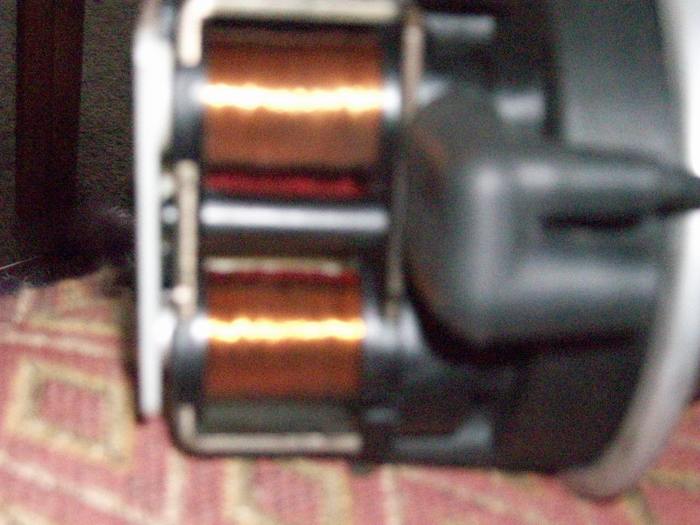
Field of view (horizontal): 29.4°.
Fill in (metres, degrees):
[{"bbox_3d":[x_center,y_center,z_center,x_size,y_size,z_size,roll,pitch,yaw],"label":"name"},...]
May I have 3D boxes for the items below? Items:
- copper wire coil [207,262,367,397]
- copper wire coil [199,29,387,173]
[{"bbox_3d":[-0.011,0.012,0.236,0.028,0.024,0.024,-1,30,-8],"label":"copper wire coil"},{"bbox_3d":[-0.009,-0.026,0.213,0.028,0.024,0.024,-1,30,-8],"label":"copper wire coil"}]

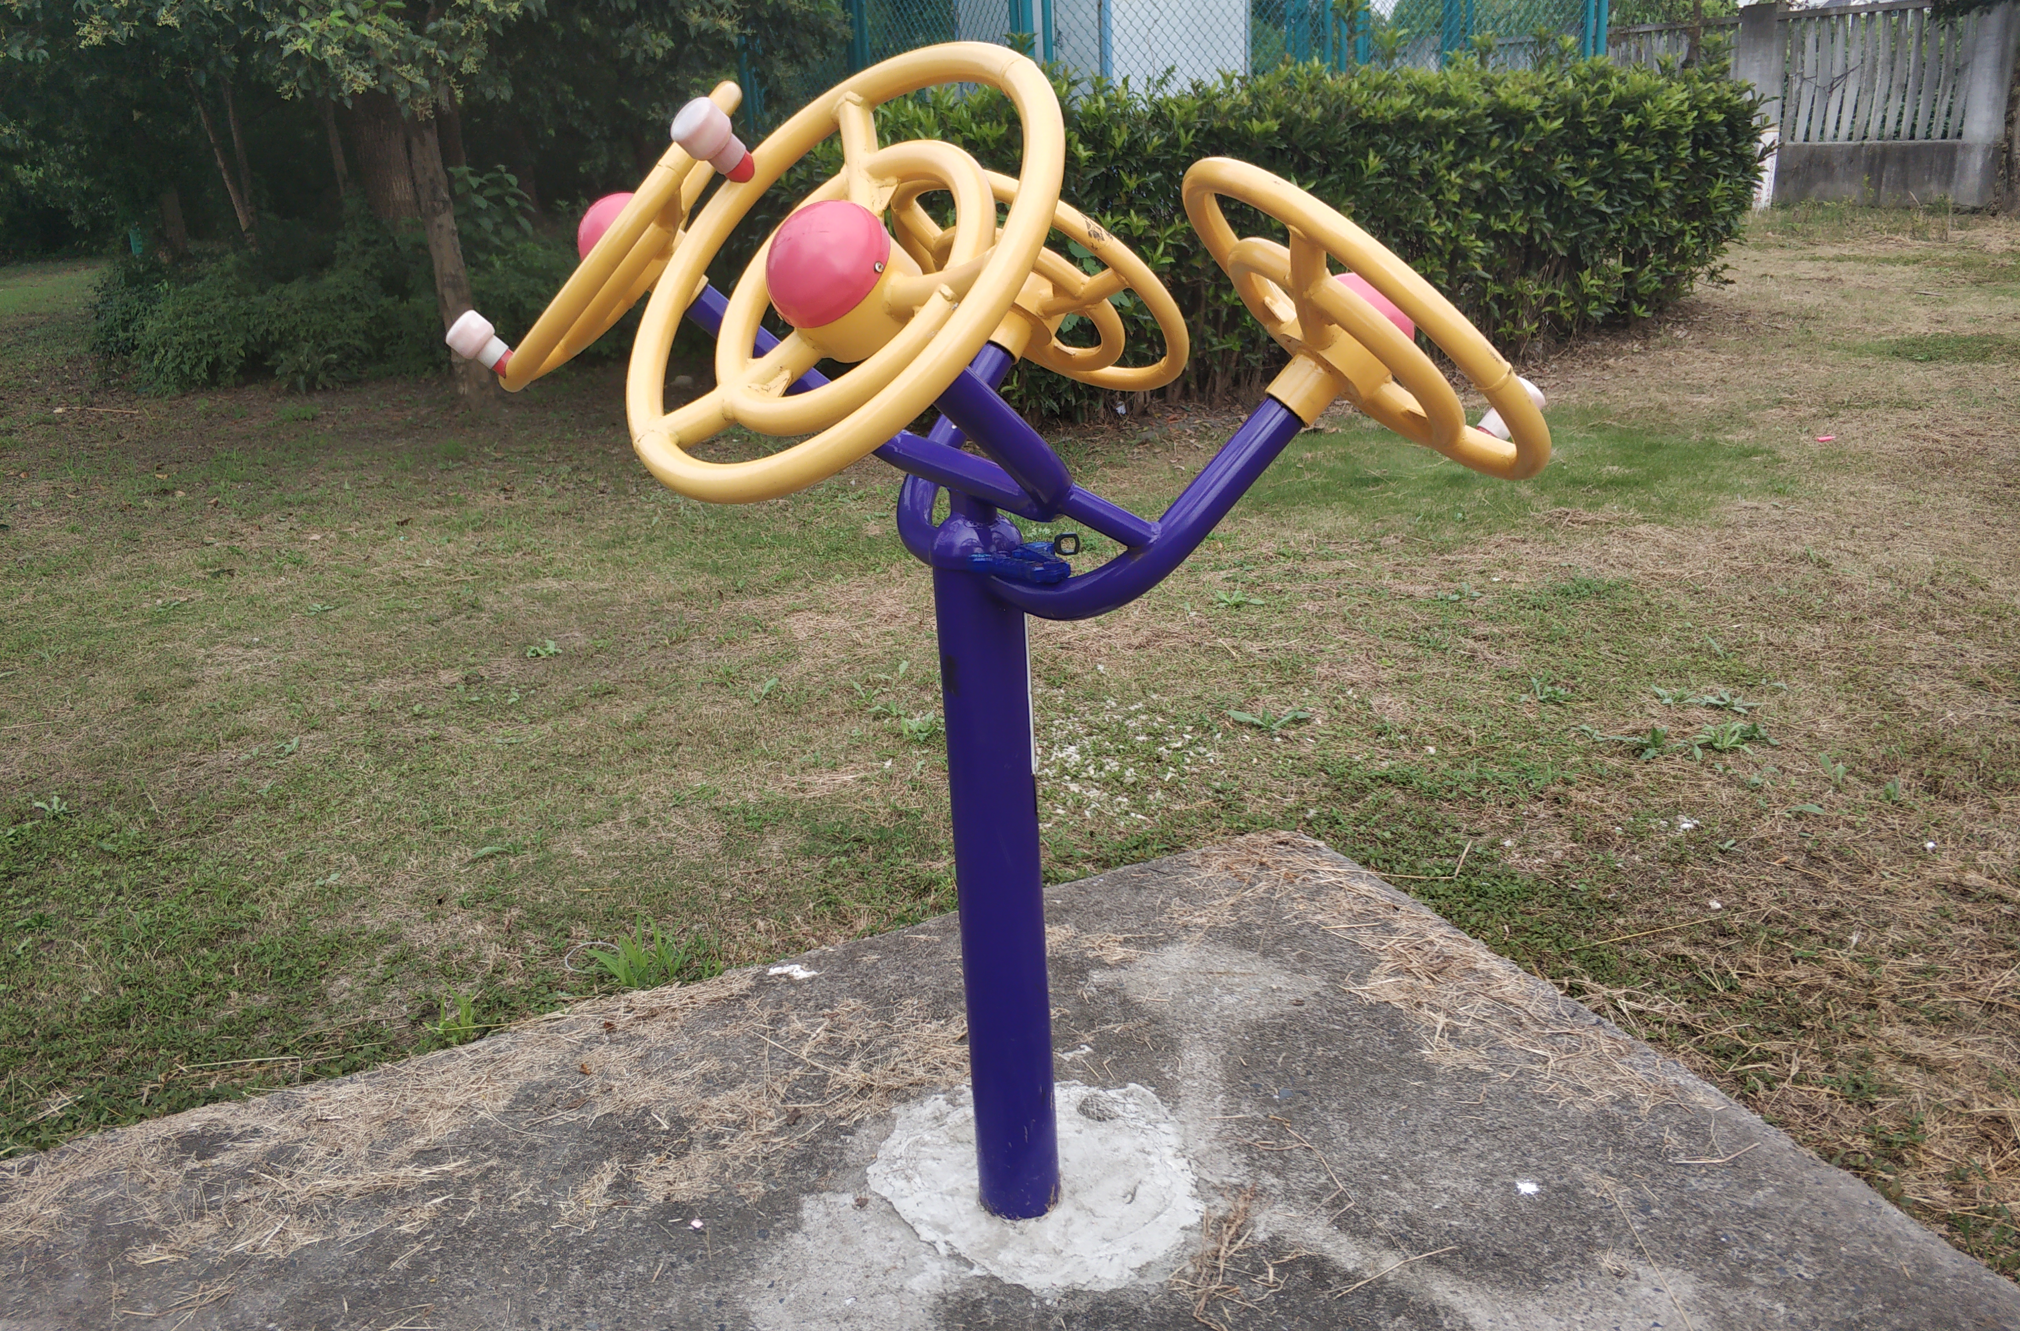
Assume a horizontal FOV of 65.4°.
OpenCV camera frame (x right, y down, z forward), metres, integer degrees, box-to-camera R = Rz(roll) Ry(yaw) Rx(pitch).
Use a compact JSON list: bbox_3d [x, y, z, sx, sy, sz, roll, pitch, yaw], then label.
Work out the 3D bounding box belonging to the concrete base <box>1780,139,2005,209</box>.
[{"bbox_3d":[8.632,-4.792,15.440,0.220,0.630,2.230,-15,23,-30],"label":"concrete base"}]

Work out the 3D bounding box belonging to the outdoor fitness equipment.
[{"bbox_3d":[-0.034,0.044,1.992,1.020,1.520,1.150,-14,22,-27],"label":"outdoor fitness equipment"}]

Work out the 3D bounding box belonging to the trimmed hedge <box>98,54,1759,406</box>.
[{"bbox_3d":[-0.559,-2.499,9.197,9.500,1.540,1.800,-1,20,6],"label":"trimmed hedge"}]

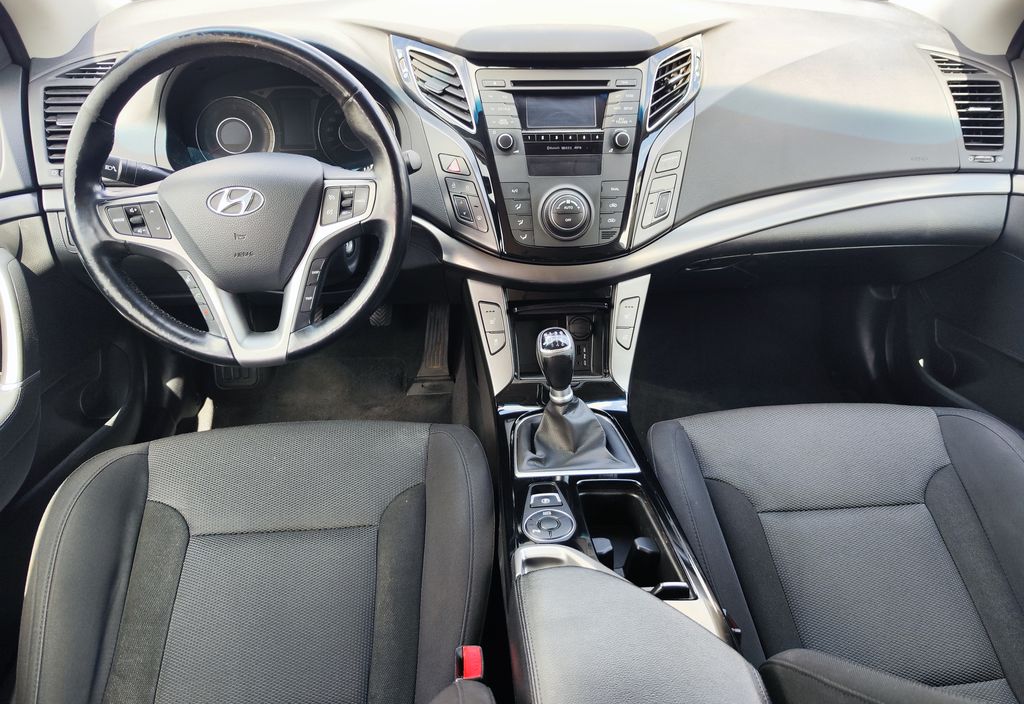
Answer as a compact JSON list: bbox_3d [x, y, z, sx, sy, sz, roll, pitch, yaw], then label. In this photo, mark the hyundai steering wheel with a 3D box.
[{"bbox_3d":[-0.303,-0.170,0.789,0.376,0.376,0.090,-3,13,-6],"label":"hyundai steering wheel"}]

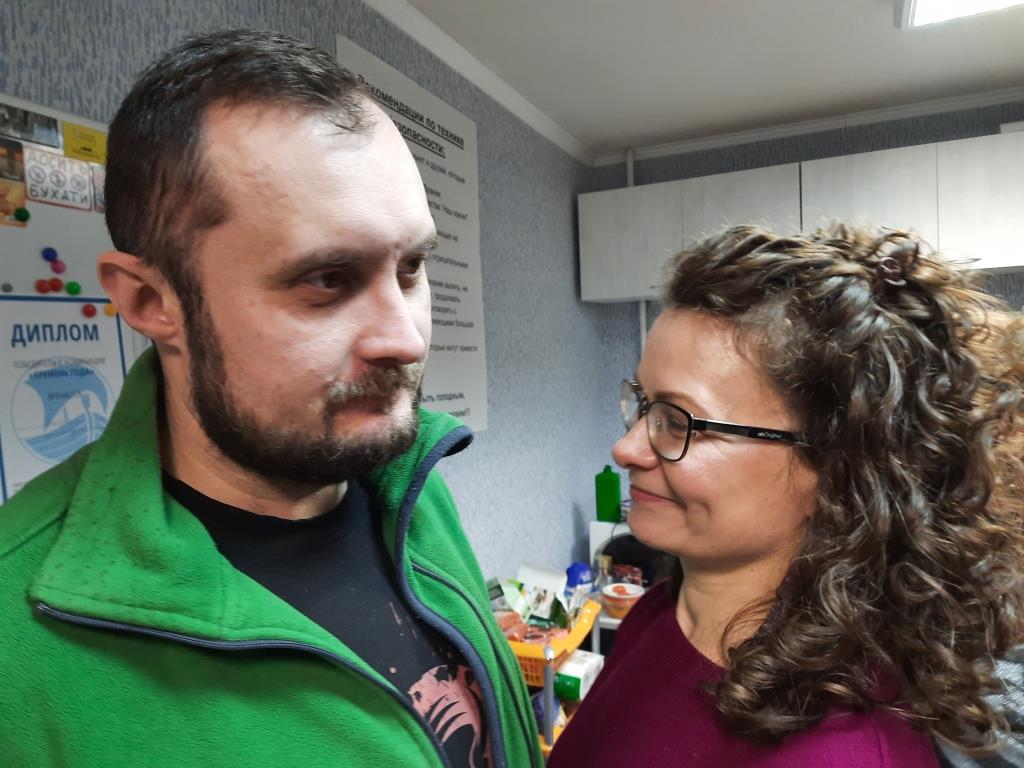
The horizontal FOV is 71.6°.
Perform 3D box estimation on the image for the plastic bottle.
[{"bbox_3d":[0.356,0.404,2.620,0.089,0.208,0.056,-2,1,21],"label":"plastic bottle"}]

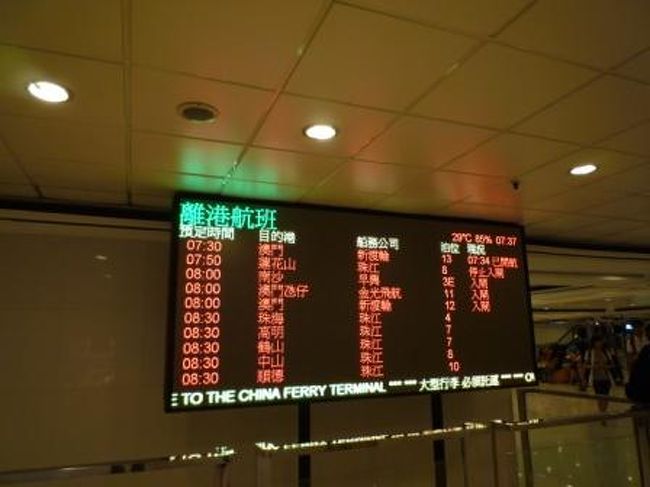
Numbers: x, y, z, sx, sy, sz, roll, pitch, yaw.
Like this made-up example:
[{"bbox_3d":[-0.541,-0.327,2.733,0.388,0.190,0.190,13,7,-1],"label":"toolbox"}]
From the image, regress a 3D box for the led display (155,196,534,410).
[{"bbox_3d":[0.389,0.465,3.777,3.123,1.441,0.200,3,-12,-22],"label":"led display"}]

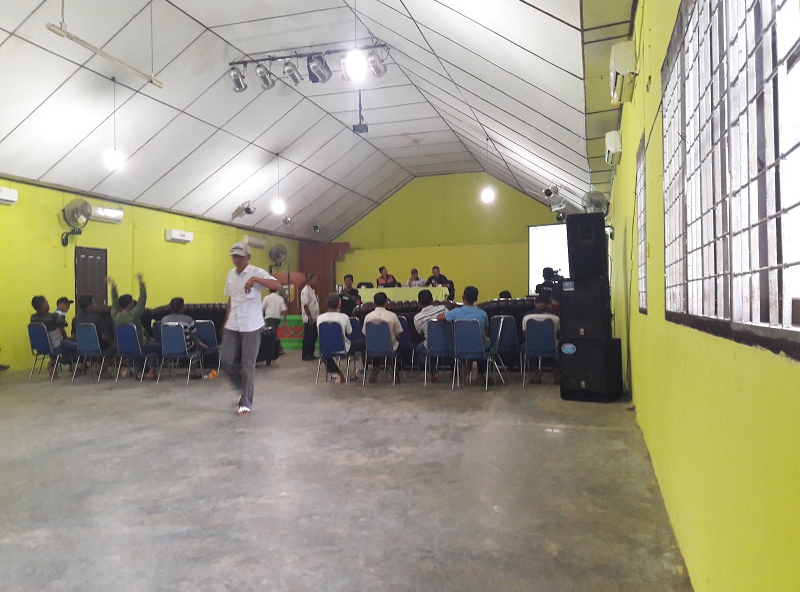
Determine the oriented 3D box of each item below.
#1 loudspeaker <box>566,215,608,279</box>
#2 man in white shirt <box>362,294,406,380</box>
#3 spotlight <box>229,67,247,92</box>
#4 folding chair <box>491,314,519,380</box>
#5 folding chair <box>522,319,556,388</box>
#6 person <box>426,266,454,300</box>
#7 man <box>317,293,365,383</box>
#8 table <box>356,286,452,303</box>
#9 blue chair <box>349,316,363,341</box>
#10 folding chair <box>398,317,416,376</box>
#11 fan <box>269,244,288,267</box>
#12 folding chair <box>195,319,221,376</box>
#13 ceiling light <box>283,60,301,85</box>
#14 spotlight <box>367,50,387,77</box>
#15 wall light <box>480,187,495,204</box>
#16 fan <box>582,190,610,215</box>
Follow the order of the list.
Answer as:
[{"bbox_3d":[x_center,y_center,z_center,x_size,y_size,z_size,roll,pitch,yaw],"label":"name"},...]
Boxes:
[{"bbox_3d":[2.074,-0.552,7.120,0.400,0.660,0.400,-3,-1,24],"label":"loudspeaker"},{"bbox_3d":[-0.155,0.559,8.727,0.530,1.210,0.760,-1,-1,11],"label":"man in white shirt"},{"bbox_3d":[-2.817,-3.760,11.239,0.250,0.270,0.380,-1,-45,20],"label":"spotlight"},{"bbox_3d":[1.567,0.728,9.566,0.440,0.850,0.520,-1,-1,9],"label":"folding chair"},{"bbox_3d":[1.812,0.717,8.260,0.430,0.850,0.520,-1,-1,17],"label":"folding chair"},{"bbox_3d":[0.989,-0.133,16.200,0.600,1.200,0.700,-1,-1,14],"label":"person"},{"bbox_3d":[-0.818,0.550,8.750,0.520,1.220,0.740,-1,-1,20],"label":"man"},{"bbox_3d":[0.080,0.142,17.324,2.346,0.715,0.588,-1,-1,17],"label":"table"},{"bbox_3d":[-0.697,0.736,9.637,0.460,0.860,0.560,-1,-1,19],"label":"blue chair"},{"bbox_3d":[0.049,0.724,9.539,0.460,0.860,0.560,-1,-1,20],"label":"folding chair"},{"bbox_3d":[-3.634,-1.194,19.323,0.530,0.640,0.380,0,-1,-30],"label":"fan"},{"bbox_3d":[-2.803,0.772,9.823,0.450,0.860,0.550,-1,-1,17],"label":"folding chair"},{"bbox_3d":[-1.878,-3.896,11.304,0.250,0.270,0.400,-1,-33,17],"label":"ceiling light"},{"bbox_3d":[-0.370,-3.817,10.647,0.260,0.280,0.450,-1,-24,17],"label":"spotlight"},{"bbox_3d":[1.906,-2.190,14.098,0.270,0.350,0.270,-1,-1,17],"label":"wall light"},{"bbox_3d":[3.978,-1.709,13.100,0.550,0.800,0.430,-1,-1,35],"label":"fan"}]

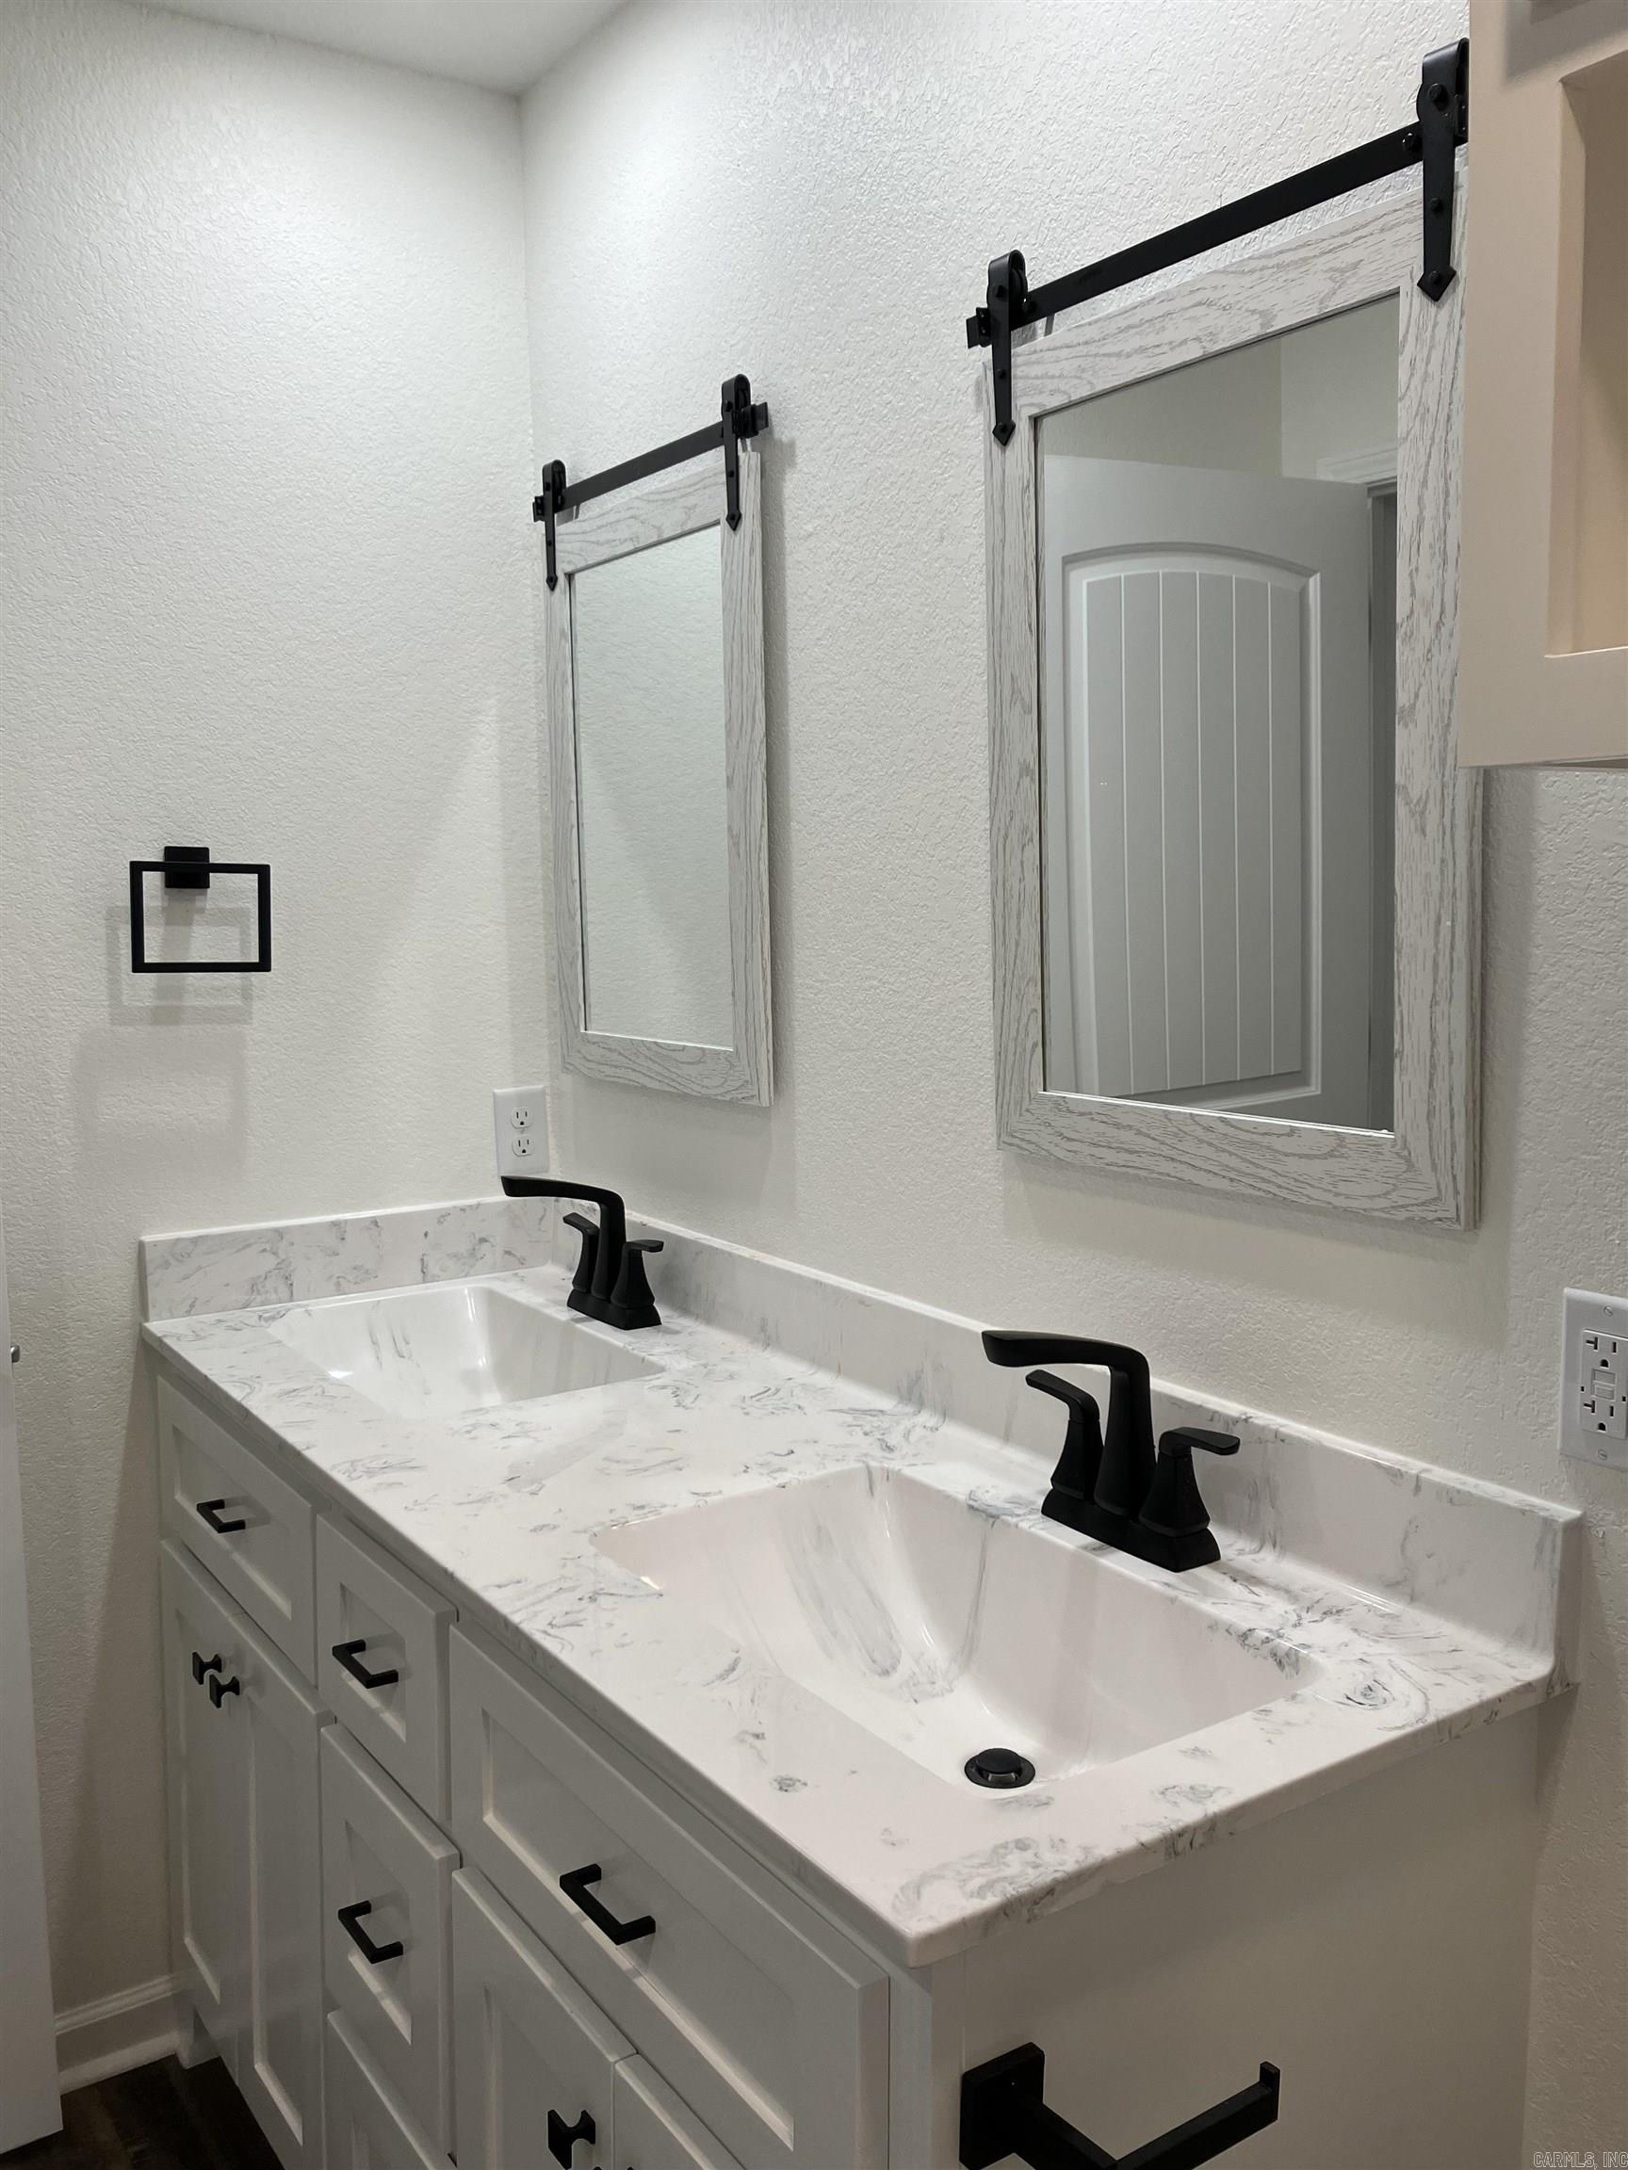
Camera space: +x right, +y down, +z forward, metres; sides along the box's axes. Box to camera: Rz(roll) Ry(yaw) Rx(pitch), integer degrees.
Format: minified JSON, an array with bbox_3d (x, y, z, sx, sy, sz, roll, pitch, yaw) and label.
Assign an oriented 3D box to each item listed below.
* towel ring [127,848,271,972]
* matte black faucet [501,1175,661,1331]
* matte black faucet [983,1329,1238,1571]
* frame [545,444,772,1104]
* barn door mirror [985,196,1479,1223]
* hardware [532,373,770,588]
[{"bbox_3d":[-0.736,-0.209,2.096,0.161,0.150,0.070,-5,8,-34],"label":"towel ring"},{"bbox_3d":[-0.292,0.195,2.099,0.160,0.184,0.225,-5,8,-34],"label":"matte black faucet"},{"bbox_3d":[0.200,0.271,1.361,0.164,0.184,0.228,-5,8,-34],"label":"matte black faucet"},{"bbox_3d":[-0.194,-0.342,2.098,0.025,0.692,0.490,-6,8,-34],"label":"frame"},{"bbox_3d":[0.303,-0.263,1.364,0.025,0.692,0.490,-6,8,-34],"label":"barn door mirror"},{"bbox_3d":[-0.203,-0.690,2.058,0.045,0.163,0.565,-5,8,-34],"label":"hardware"}]

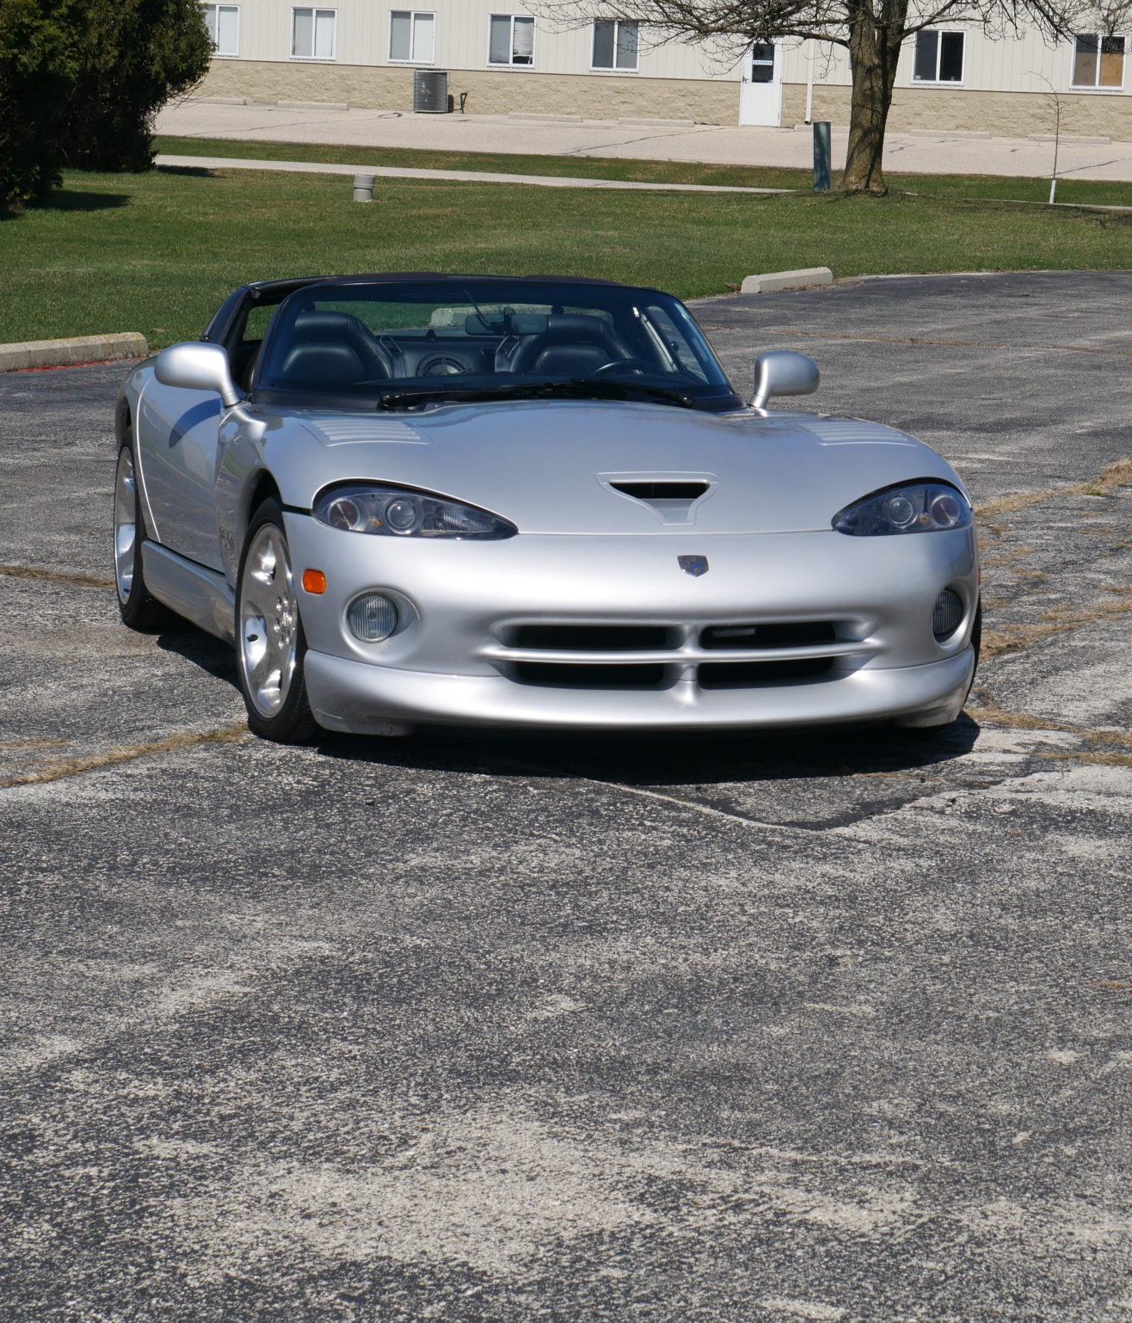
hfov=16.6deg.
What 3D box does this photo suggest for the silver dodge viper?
[{"bbox_3d":[-0.210,-0.531,11.329,1.930,1.130,4.480,-1,8,-14],"label":"silver dodge viper"}]

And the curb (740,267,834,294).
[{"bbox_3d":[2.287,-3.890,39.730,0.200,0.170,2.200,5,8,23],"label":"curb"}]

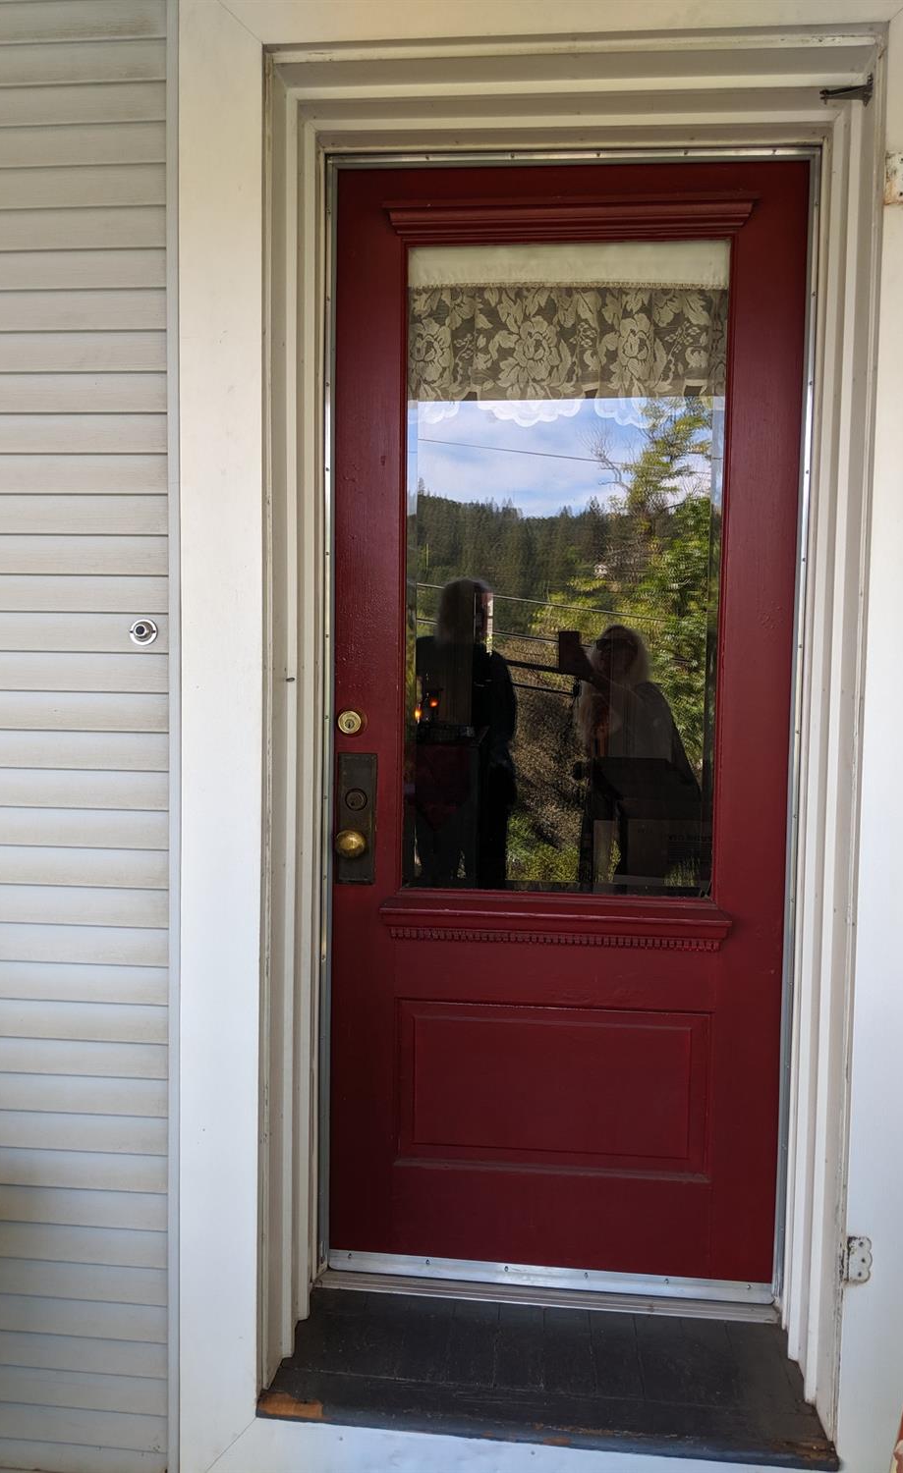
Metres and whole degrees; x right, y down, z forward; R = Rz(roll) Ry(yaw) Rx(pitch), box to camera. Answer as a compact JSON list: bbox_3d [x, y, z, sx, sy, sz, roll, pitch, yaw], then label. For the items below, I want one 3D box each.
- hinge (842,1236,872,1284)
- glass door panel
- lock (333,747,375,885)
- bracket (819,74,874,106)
[{"bbox_3d":[0.635,0.818,1.796,0.044,0.077,0.010,1,3,5],"label":"hinge"},{"bbox_3d":[0.204,-0.301,2.135,0.585,1.200,0.025,1,3,5],"label":"glass door panel"},{"bbox_3d":[-0.185,0.161,2.157,0.075,0.250,0.070,1,3,5],"label":"lock"},{"bbox_3d":[0.620,-1.019,1.813,0.075,0.036,0.044,1,3,5],"label":"bracket"}]

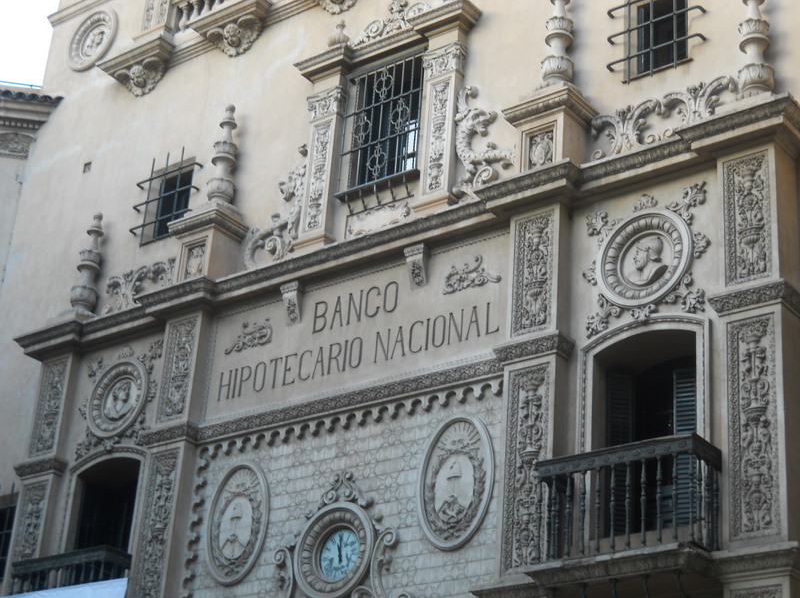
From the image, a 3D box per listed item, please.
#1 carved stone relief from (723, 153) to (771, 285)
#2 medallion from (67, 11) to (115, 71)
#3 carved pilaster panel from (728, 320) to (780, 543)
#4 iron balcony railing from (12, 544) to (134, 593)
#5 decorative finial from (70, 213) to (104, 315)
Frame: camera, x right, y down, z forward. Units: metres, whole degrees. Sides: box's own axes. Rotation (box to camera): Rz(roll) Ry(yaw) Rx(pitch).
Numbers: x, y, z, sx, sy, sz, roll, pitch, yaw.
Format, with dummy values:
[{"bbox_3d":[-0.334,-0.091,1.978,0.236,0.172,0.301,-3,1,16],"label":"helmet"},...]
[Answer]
[{"bbox_3d":[3.379,-0.787,15.961,0.486,1.376,0.064,-15,-32,35],"label":"carved stone relief"},{"bbox_3d":[-4.694,-3.953,25.157,0.927,1.008,0.120,-15,-32,35],"label":"medallion"},{"bbox_3d":[3.139,1.127,14.554,0.483,2.093,0.070,-15,-32,35],"label":"carved pilaster panel"},{"bbox_3d":[-3.929,3.597,19.409,1.642,1.015,0.533,-15,-32,35],"label":"iron balcony railing"},{"bbox_3d":[-4.181,-0.510,22.317,0.348,1.522,0.348,-15,-32,35],"label":"decorative finial"}]

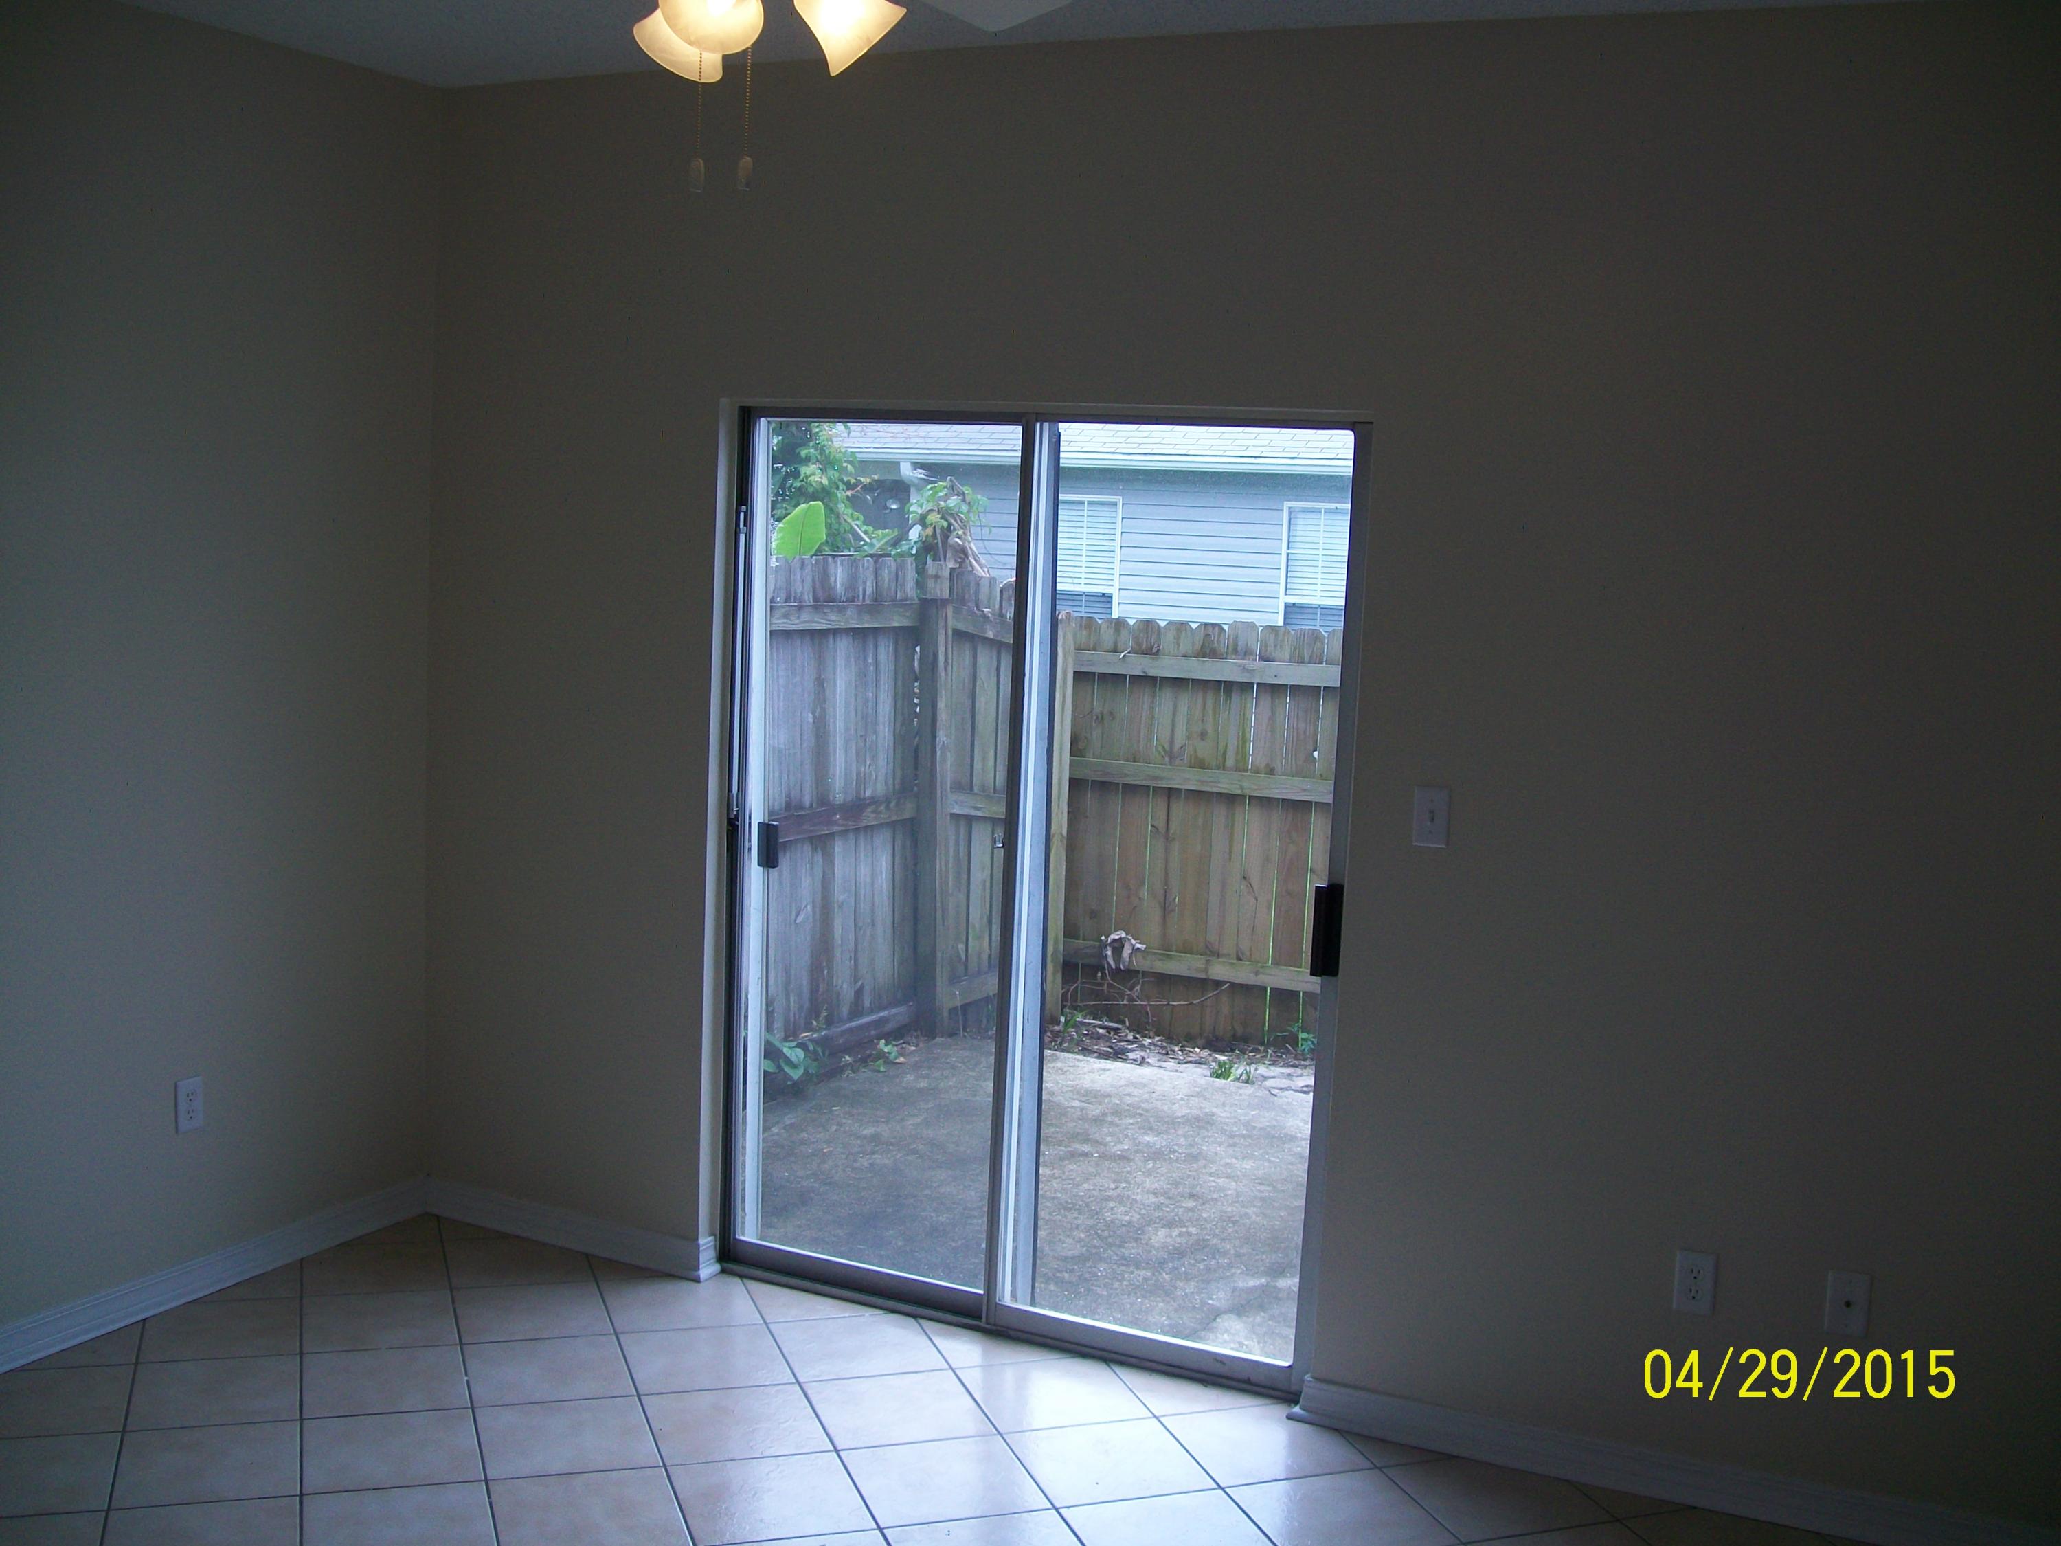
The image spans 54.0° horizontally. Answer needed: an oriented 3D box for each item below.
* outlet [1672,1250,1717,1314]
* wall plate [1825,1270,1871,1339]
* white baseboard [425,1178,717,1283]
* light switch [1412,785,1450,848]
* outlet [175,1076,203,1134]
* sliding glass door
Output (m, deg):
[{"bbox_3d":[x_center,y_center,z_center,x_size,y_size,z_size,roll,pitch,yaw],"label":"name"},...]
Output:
[{"bbox_3d":[1.222,0.936,3.717,0.070,0.115,0.008,5,7,26],"label":"outlet"},{"bbox_3d":[1.458,0.947,3.607,0.070,0.115,0.008,5,7,26],"label":"wall plate"},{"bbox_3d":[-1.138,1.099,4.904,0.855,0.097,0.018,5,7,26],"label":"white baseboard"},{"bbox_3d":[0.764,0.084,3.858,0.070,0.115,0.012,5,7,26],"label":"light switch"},{"bbox_3d":[-1.819,0.719,4.379,0.008,0.115,0.070,5,7,26],"label":"outlet"},{"bbox_3d":[-0.018,0.227,4.383,1.460,2.010,0.090,5,7,26],"label":"sliding glass door"}]

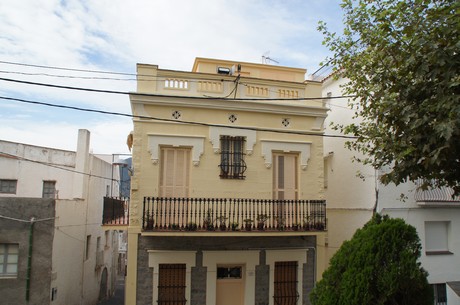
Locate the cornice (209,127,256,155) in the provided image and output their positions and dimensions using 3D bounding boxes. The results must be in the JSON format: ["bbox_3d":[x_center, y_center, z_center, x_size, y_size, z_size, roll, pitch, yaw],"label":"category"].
[{"bbox_3d":[0.105,-0.371,11.585,1.647,0.889,0.120,3,-8,-12],"label":"cornice"}]

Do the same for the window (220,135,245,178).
[{"bbox_3d":[0.091,0.185,11.525,0.952,1.431,0.250,3,-8,-12],"label":"window"}]

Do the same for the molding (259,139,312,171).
[{"bbox_3d":[1.973,0.112,11.931,1.885,0.981,0.150,3,-8,-12],"label":"molding"}]

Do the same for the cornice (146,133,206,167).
[{"bbox_3d":[-1.722,-0.043,11.113,1.871,1.011,0.150,3,-8,-12],"label":"cornice"}]

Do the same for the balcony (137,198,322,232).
[{"bbox_3d":[0.202,1.936,10.834,5.635,0.982,1.038,3,-8,-12],"label":"balcony"}]

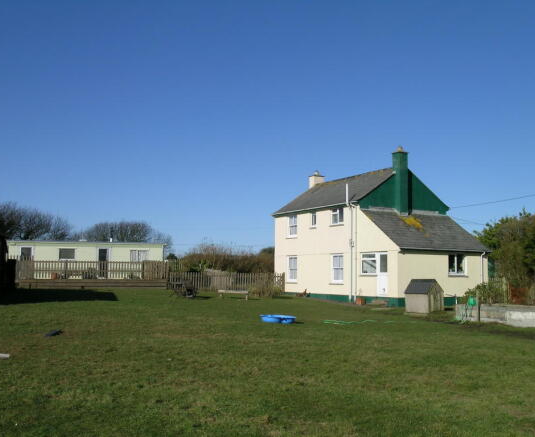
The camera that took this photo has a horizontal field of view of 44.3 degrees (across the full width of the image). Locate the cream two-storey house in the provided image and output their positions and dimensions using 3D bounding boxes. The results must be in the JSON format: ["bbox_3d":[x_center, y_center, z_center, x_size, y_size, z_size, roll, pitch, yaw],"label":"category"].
[{"bbox_3d":[5.900,0.565,36.847,6.300,8.180,11.950,3,-6,-28],"label":"cream two-storey house"}]

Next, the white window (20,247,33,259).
[{"bbox_3d":[-14.927,2.132,40.692,0.757,0.792,0.100,2,-5,-17],"label":"white window"}]

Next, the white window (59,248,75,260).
[{"bbox_3d":[-12.639,2.269,41.385,1.019,0.780,0.100,2,-5,-17],"label":"white window"}]

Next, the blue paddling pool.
[{"bbox_3d":[0.333,3.085,19.906,1.100,0.210,1.100,1,-5,0],"label":"blue paddling pool"}]

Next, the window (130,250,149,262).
[{"bbox_3d":[-8.310,2.455,42.701,1.232,0.850,0.100,2,-5,-17],"label":"window"}]

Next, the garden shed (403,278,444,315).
[{"bbox_3d":[6.528,3.218,27.319,1.200,1.360,1.150,5,-7,-43],"label":"garden shed"}]

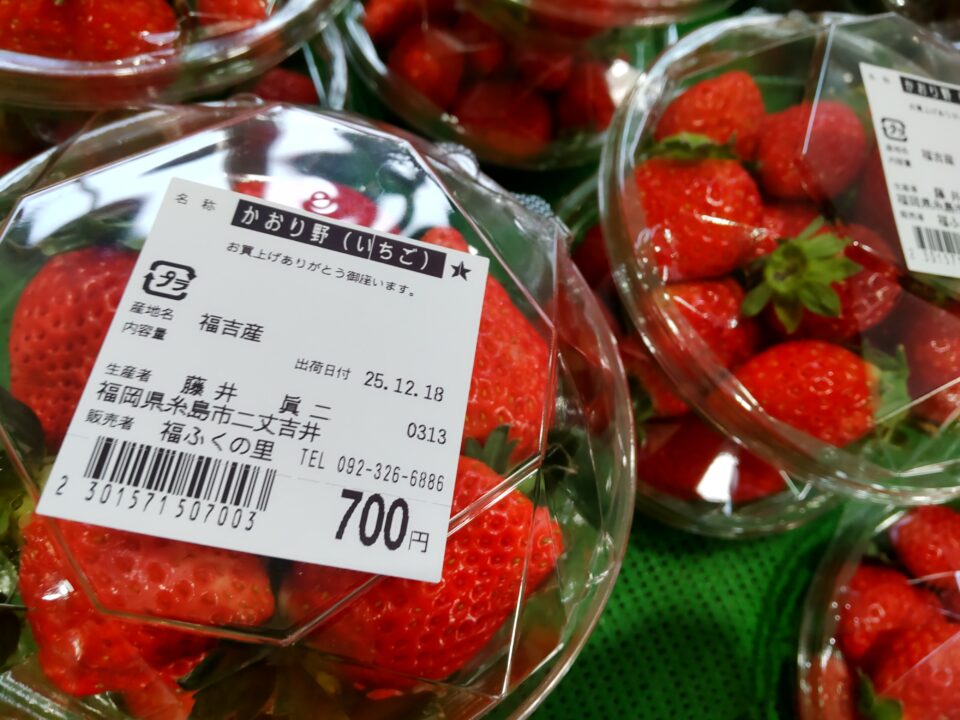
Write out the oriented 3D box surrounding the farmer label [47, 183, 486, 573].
[{"bbox_3d":[-0.028,0.001,0.104,0.055,0.001,0.056,12,66,-9],"label":"farmer label"}]

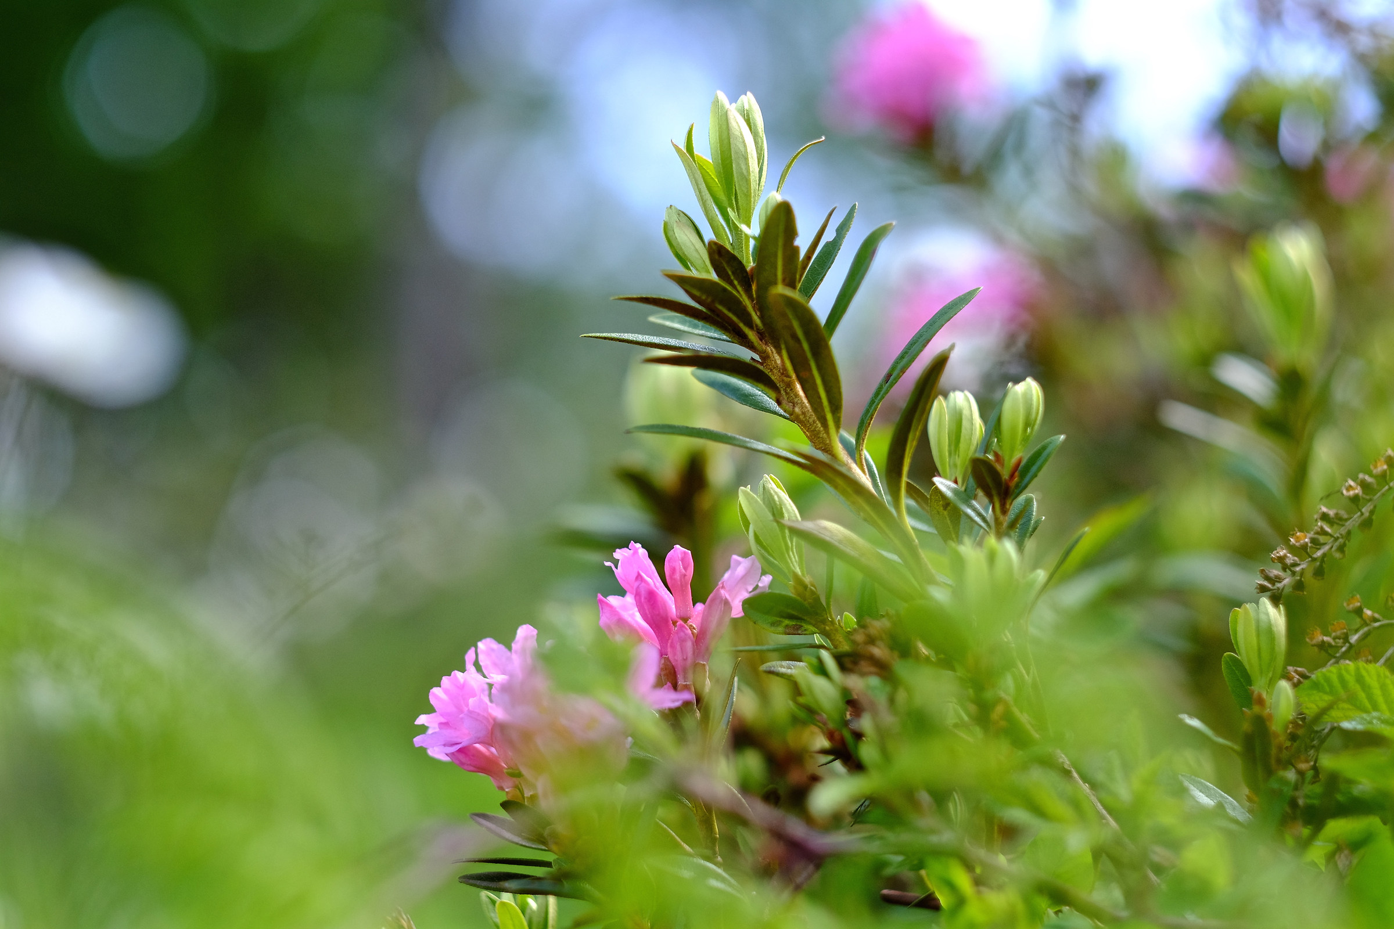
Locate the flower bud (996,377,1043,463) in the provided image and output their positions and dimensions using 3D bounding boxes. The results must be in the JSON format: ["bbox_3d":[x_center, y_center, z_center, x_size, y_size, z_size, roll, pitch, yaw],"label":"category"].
[{"bbox_3d":[0.061,-0.008,0.612,0.007,0.015,0.008,7,0,0],"label":"flower bud"}]

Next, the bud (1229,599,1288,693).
[{"bbox_3d":[0.123,0.040,0.715,0.013,0.021,0.012,0,0,0],"label":"bud"}]

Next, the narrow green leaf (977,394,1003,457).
[{"bbox_3d":[0.058,-0.007,0.644,0.003,0.015,0.005,17,0,-23],"label":"narrow green leaf"}]

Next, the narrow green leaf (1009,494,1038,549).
[{"bbox_3d":[0.070,0.012,0.700,0.006,0.013,0.003,19,-13,-7],"label":"narrow green leaf"}]

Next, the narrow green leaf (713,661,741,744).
[{"bbox_3d":[0.006,0.046,0.634,0.003,0.017,0.004,13,0,-35],"label":"narrow green leaf"}]

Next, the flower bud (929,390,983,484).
[{"bbox_3d":[0.049,-0.005,0.611,0.010,0.018,0.009,0,0,0],"label":"flower bud"}]

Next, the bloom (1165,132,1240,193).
[{"bbox_3d":[0.174,-0.104,1.120,0.025,0.021,0.024,0,0,0],"label":"bloom"}]

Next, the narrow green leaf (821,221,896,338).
[{"bbox_3d":[0.032,-0.036,0.640,0.004,0.028,0.006,37,-18,-21],"label":"narrow green leaf"}]

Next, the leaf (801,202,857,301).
[{"bbox_3d":[0.028,-0.046,0.708,0.006,0.028,0.004,24,-18,22],"label":"leaf"}]

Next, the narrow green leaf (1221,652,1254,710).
[{"bbox_3d":[0.107,0.043,0.641,0.006,0.014,0.003,-30,8,-10],"label":"narrow green leaf"}]

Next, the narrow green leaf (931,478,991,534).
[{"bbox_3d":[0.051,0.008,0.630,0.003,0.019,0.005,-37,27,21],"label":"narrow green leaf"}]

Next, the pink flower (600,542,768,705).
[{"bbox_3d":[-0.003,0.029,0.597,0.030,0.029,0.027,0,0,0],"label":"pink flower"}]

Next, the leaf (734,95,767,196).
[{"bbox_3d":[0.011,-0.068,0.700,0.007,0.025,0.004,-1,0,-17],"label":"leaf"}]

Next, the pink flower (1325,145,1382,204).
[{"bbox_3d":[0.202,-0.089,1.000,0.018,0.018,0.017,0,0,11],"label":"pink flower"}]

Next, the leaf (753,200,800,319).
[{"bbox_3d":[0.015,-0.038,0.621,0.009,0.025,0.004,1,23,0],"label":"leaf"}]

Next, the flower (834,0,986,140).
[{"bbox_3d":[0.055,-0.101,0.840,0.037,0.034,0.036,0,4,0],"label":"flower"}]

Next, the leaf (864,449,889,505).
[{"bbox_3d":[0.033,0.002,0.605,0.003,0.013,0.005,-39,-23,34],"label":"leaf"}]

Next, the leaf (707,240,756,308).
[{"bbox_3d":[0.006,-0.035,0.597,0.006,0.004,0.015,-4,-43,35],"label":"leaf"}]

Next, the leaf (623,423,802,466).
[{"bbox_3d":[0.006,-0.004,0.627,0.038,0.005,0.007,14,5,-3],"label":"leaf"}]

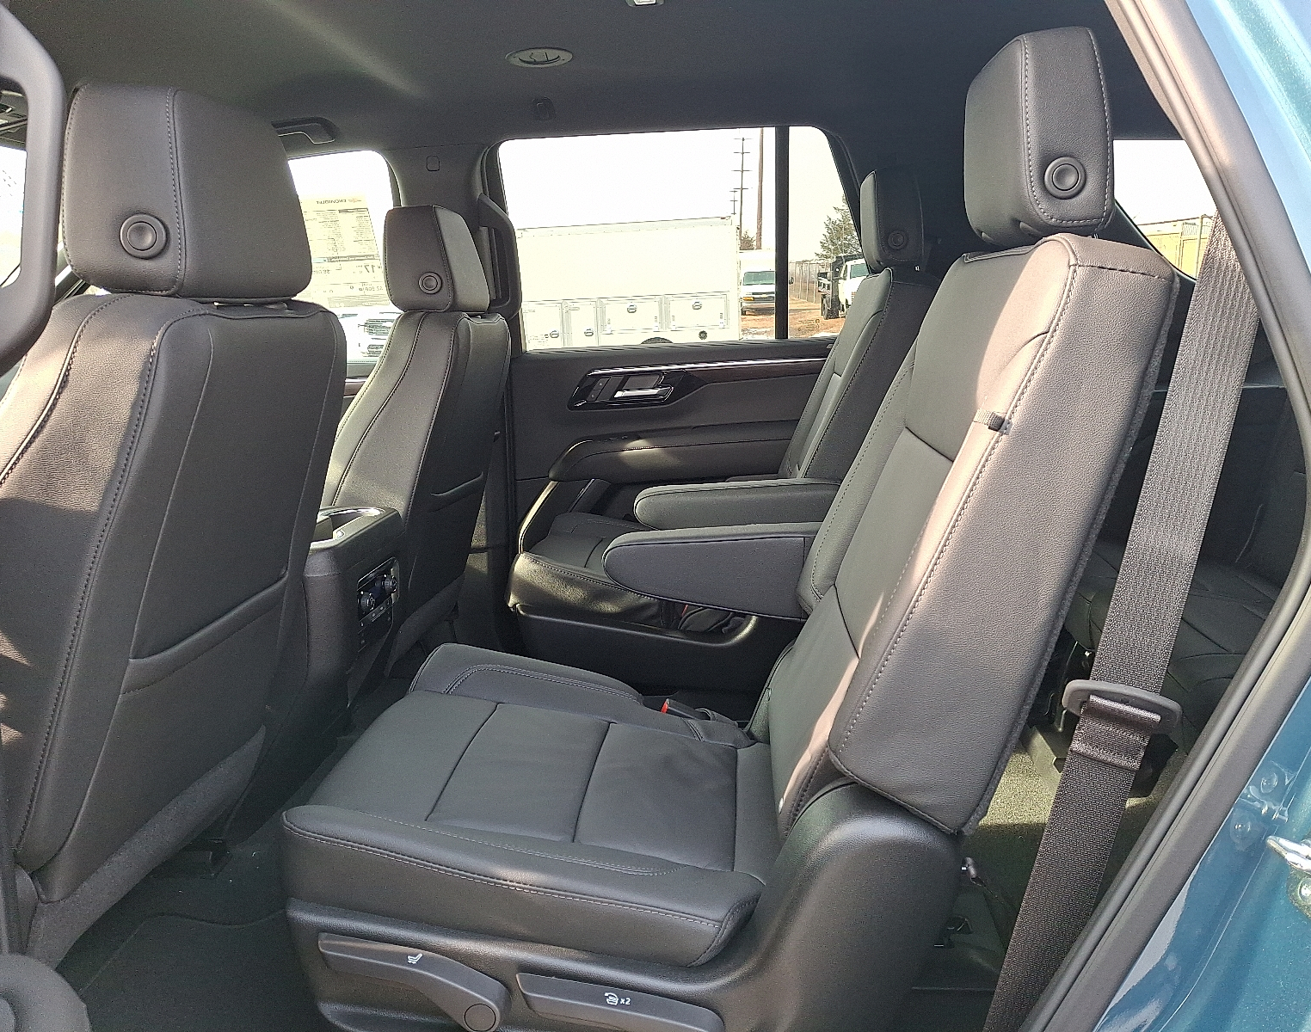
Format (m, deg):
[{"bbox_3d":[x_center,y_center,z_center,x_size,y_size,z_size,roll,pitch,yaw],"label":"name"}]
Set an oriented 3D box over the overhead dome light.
[{"bbox_3d":[-0.195,-0.771,1.672,0.115,0.022,0.115,-2,12,5],"label":"overhead dome light"}]

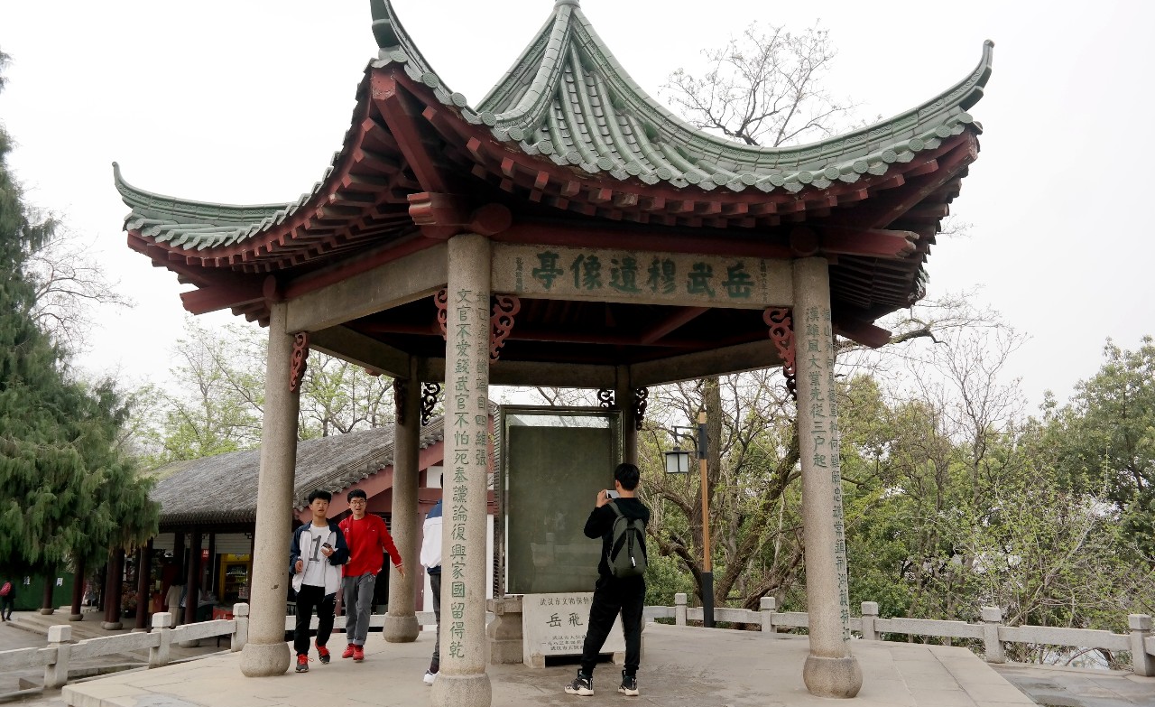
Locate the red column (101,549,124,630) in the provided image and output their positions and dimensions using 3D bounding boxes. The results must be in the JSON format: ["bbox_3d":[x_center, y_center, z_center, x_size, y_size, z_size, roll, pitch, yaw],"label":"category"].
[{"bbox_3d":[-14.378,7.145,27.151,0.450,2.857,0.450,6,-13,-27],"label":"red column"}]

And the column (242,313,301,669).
[{"bbox_3d":[-2.907,1.263,8.347,0.448,3.467,0.448,3,-12,-19],"label":"column"}]

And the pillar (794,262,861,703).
[{"bbox_3d":[1.995,0.945,7.106,0.436,3.497,0.436,-4,-12,15],"label":"pillar"}]

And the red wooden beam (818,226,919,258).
[{"bbox_3d":[2.351,-0.910,7.155,0.159,0.219,0.866,11,2,-45],"label":"red wooden beam"}]

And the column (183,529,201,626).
[{"bbox_3d":[-10.006,6.112,22.643,0.330,2.964,0.330,5,-13,-23],"label":"column"}]

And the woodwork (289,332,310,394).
[{"bbox_3d":[-2.686,0.084,8.372,0.280,0.567,0.070,-11,-16,42],"label":"woodwork"}]

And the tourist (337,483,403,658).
[{"bbox_3d":[-2.197,2.320,9.190,0.700,1.724,0.450,1,-12,-7],"label":"tourist"}]

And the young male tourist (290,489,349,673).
[{"bbox_3d":[-2.513,2.192,8.502,0.547,1.701,0.448,2,-12,-13],"label":"young male tourist"}]

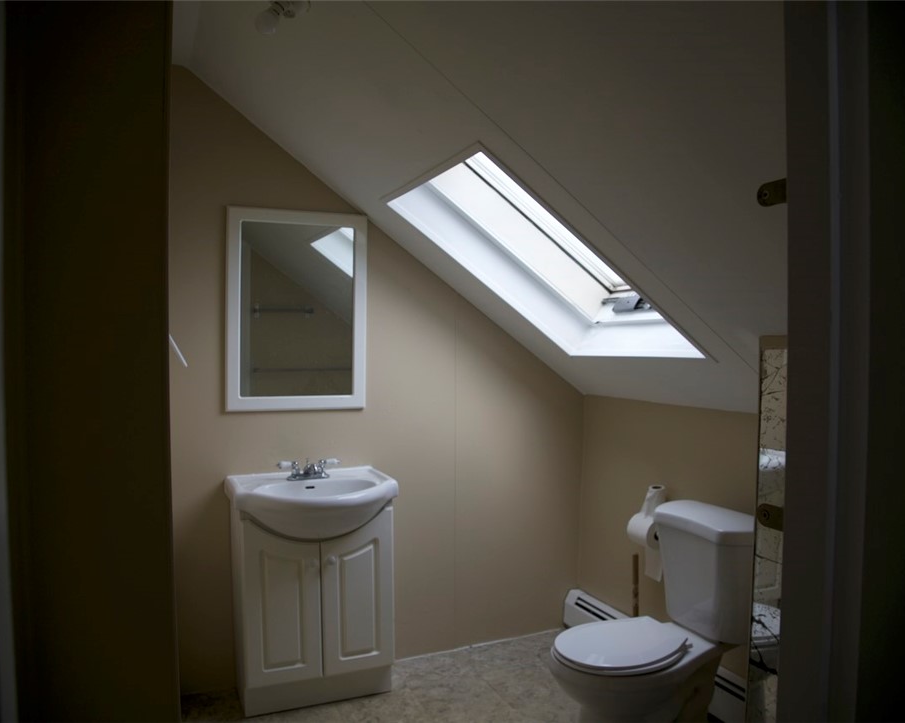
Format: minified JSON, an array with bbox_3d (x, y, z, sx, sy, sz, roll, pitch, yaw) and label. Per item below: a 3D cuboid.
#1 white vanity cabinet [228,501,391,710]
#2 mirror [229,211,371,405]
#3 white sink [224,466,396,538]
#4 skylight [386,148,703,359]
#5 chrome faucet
[{"bbox_3d":[-0.523,0.893,2.715,0.548,0.720,0.267,0,1,-24],"label":"white vanity cabinet"},{"bbox_3d":[-0.596,-0.195,2.791,0.540,0.765,0.030,0,1,-24],"label":"mirror"},{"bbox_3d":[-0.489,0.529,2.608,0.606,0.208,0.477,0,1,-24],"label":"white sink"},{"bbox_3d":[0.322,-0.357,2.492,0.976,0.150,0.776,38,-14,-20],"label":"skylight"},{"bbox_3d":[-0.535,0.405,2.739,0.246,0.072,0.117,0,1,-24],"label":"chrome faucet"}]

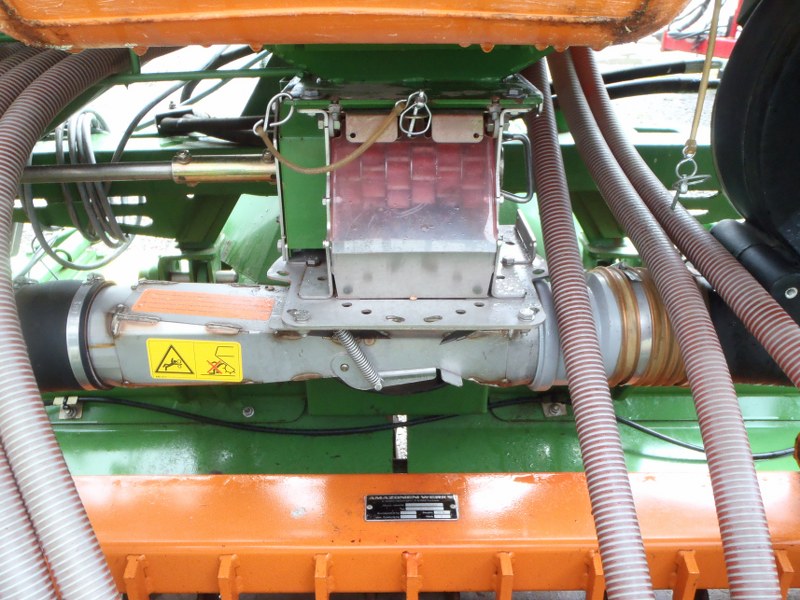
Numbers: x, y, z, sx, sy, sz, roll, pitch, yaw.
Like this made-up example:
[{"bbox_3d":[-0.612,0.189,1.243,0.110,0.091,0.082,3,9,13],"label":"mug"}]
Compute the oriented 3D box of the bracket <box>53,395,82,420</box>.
[{"bbox_3d":[-0.505,0.164,0.985,0.039,0.018,0.035,0,74,0],"label":"bracket"}]

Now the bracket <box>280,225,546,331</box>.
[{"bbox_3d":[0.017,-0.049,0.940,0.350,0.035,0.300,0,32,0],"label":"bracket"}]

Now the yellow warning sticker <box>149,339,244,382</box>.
[{"bbox_3d":[-0.278,0.082,0.875,0.128,0.058,0.002,0,17,0],"label":"yellow warning sticker"}]

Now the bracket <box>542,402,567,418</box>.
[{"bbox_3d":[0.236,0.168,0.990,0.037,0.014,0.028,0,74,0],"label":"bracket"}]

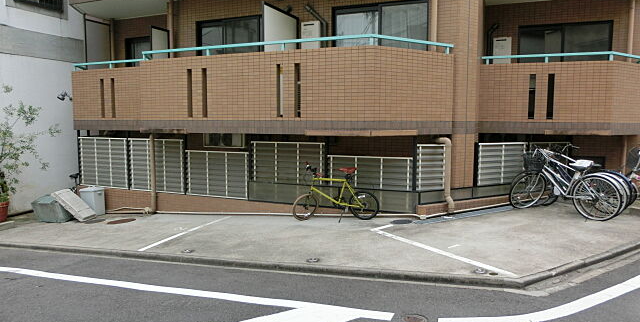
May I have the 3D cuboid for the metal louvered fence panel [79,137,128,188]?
[{"bbox_3d":[-4.574,0.050,9.371,1.374,1.048,0.090,2,5,23],"label":"metal louvered fence panel"}]

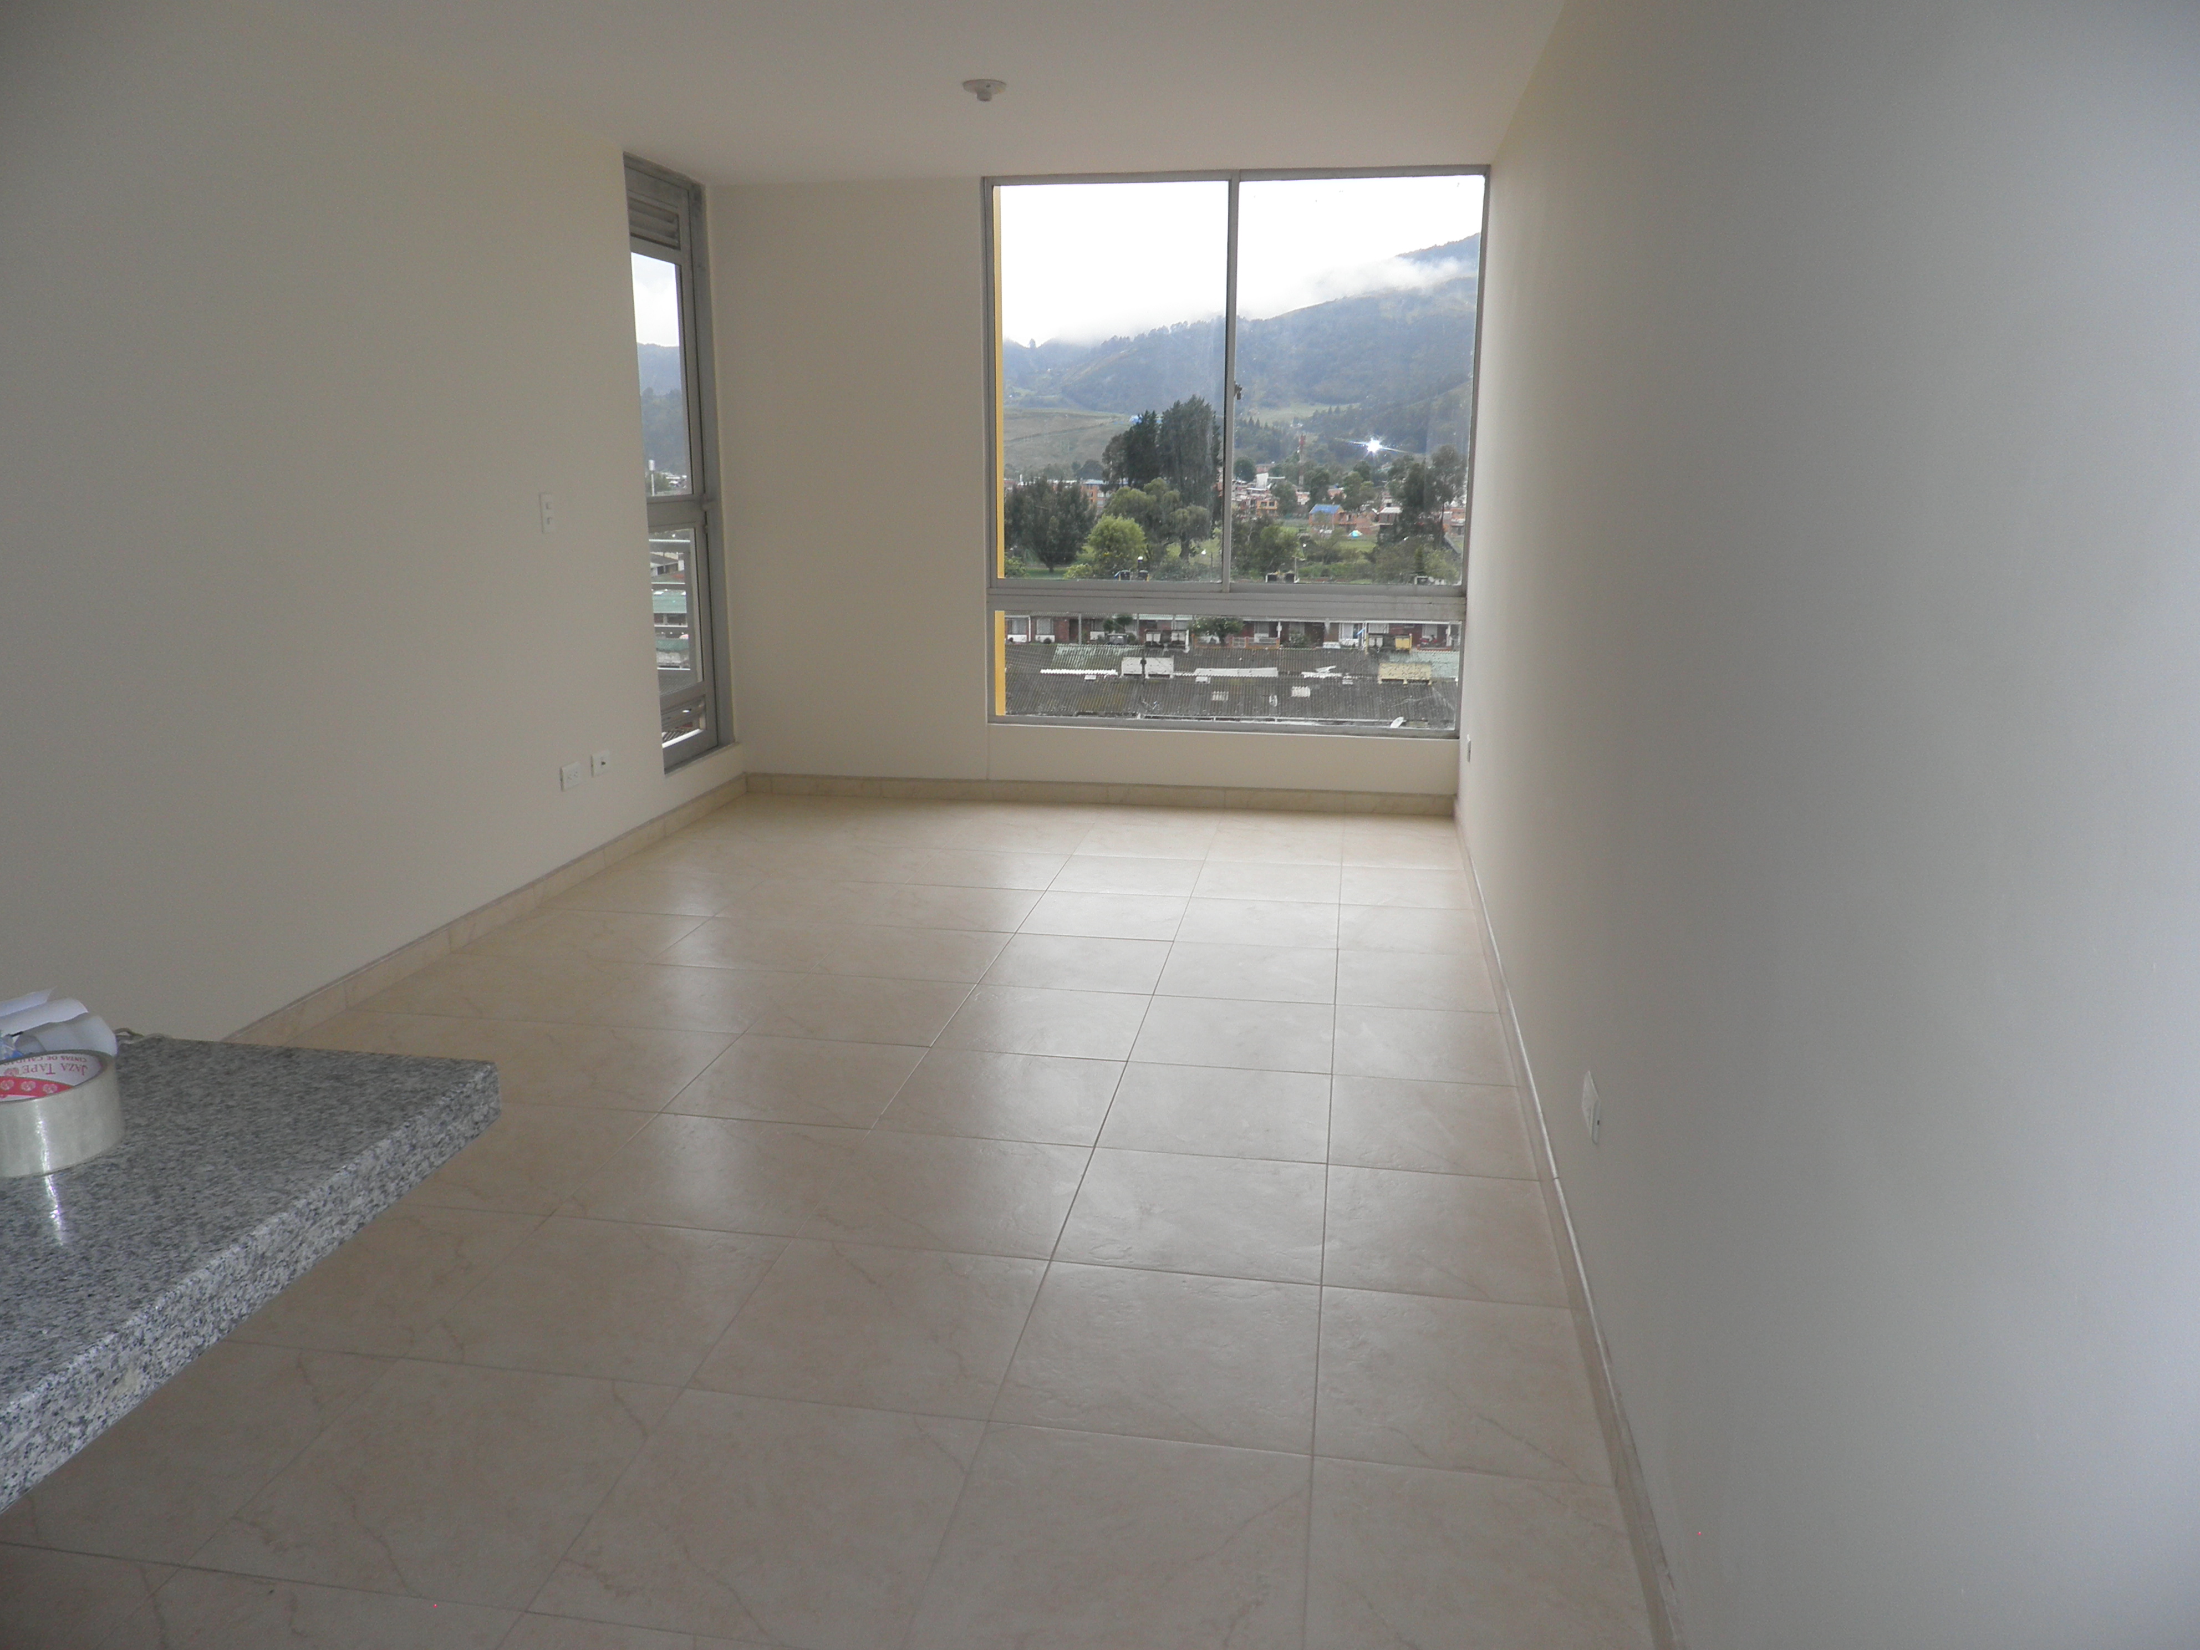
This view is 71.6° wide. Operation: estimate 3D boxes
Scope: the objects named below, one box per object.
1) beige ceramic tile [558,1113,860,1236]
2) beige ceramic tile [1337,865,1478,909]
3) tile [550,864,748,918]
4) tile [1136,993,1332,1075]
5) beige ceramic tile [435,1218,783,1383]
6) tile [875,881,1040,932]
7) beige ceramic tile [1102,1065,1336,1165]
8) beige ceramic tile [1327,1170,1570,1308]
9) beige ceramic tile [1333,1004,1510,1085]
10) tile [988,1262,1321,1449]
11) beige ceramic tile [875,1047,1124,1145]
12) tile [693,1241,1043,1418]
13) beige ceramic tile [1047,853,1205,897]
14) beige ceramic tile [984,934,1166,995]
[{"bbox_3d":[-0.726,0.670,2.927,0.456,0.010,0.447,2,14,9],"label":"beige ceramic tile"},{"bbox_3d":[0.970,0.207,4.883,0.398,0.010,0.452,2,13,9],"label":"beige ceramic tile"},{"bbox_3d":[-1.328,0.214,4.743,0.455,0.012,0.450,2,13,9],"label":"tile"},{"bbox_3d":[0.327,0.498,3.643,0.452,0.010,0.452,2,13,9],"label":"tile"},{"bbox_3d":[-0.800,0.774,2.496,0.456,0.010,0.447,2,14,9],"label":"beige ceramic tile"},{"bbox_3d":[-0.419,0.252,4.603,0.450,0.012,0.450,2,13,9],"label":"tile"},{"bbox_3d":[0.253,0.601,3.207,0.452,0.010,0.452,2,13,9],"label":"beige ceramic tile"},{"bbox_3d":[0.593,0.711,2.661,0.405,0.012,0.450,2,13,9],"label":"beige ceramic tile"},{"bbox_3d":[0.749,0.519,3.590,0.395,0.012,0.454,2,13,9],"label":"beige ceramic tile"},{"bbox_3d":[0.105,0.808,2.339,0.454,0.012,0.454,2,13,9],"label":"tile"},{"bbox_3d":[-0.198,0.584,3.289,0.454,0.012,0.454,2,13,9],"label":"beige ceramic tile"},{"bbox_3d":[-0.343,0.788,2.407,0.452,0.010,0.452,2,13,9],"label":"tile"},{"bbox_3d":[0.101,0.172,5.022,0.452,0.010,0.452,2,13,9],"label":"beige ceramic tile"},{"bbox_3d":[-0.049,0.372,4.095,0.450,0.012,0.450,2,13,9],"label":"beige ceramic tile"}]

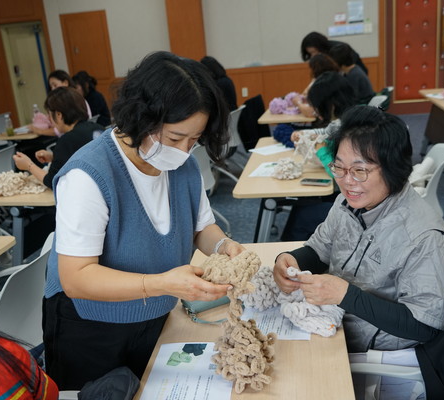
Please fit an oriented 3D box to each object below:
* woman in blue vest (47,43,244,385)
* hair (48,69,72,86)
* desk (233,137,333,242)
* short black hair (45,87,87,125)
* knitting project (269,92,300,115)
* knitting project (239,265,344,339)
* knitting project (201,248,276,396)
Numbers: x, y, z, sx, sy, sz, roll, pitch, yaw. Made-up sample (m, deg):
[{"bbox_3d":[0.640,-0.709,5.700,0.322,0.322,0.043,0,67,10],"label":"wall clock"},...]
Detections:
[{"bbox_3d":[-0.161,0.326,1.445,0.500,1.450,0.470,5,19,31],"label":"woman in blue vest"},{"bbox_3d":[-1.411,-1.050,4.739,0.220,0.220,0.200,-8,18,-9],"label":"hair"},{"bbox_3d":[0.411,0.102,3.231,0.478,0.720,1.242,-2,18,10],"label":"desk"},{"bbox_3d":[-0.819,-0.501,2.866,0.220,0.210,0.190,-2,18,10],"label":"short black hair"},{"bbox_3d":[0.564,-0.857,4.683,0.280,0.170,0.220,-2,18,10],"label":"knitting project"},{"bbox_3d":[0.186,0.249,1.415,0.260,0.120,0.220,-2,17,10],"label":"knitting project"},{"bbox_3d":[0.040,0.263,1.221,0.180,0.230,0.270,-2,17,10],"label":"knitting project"}]

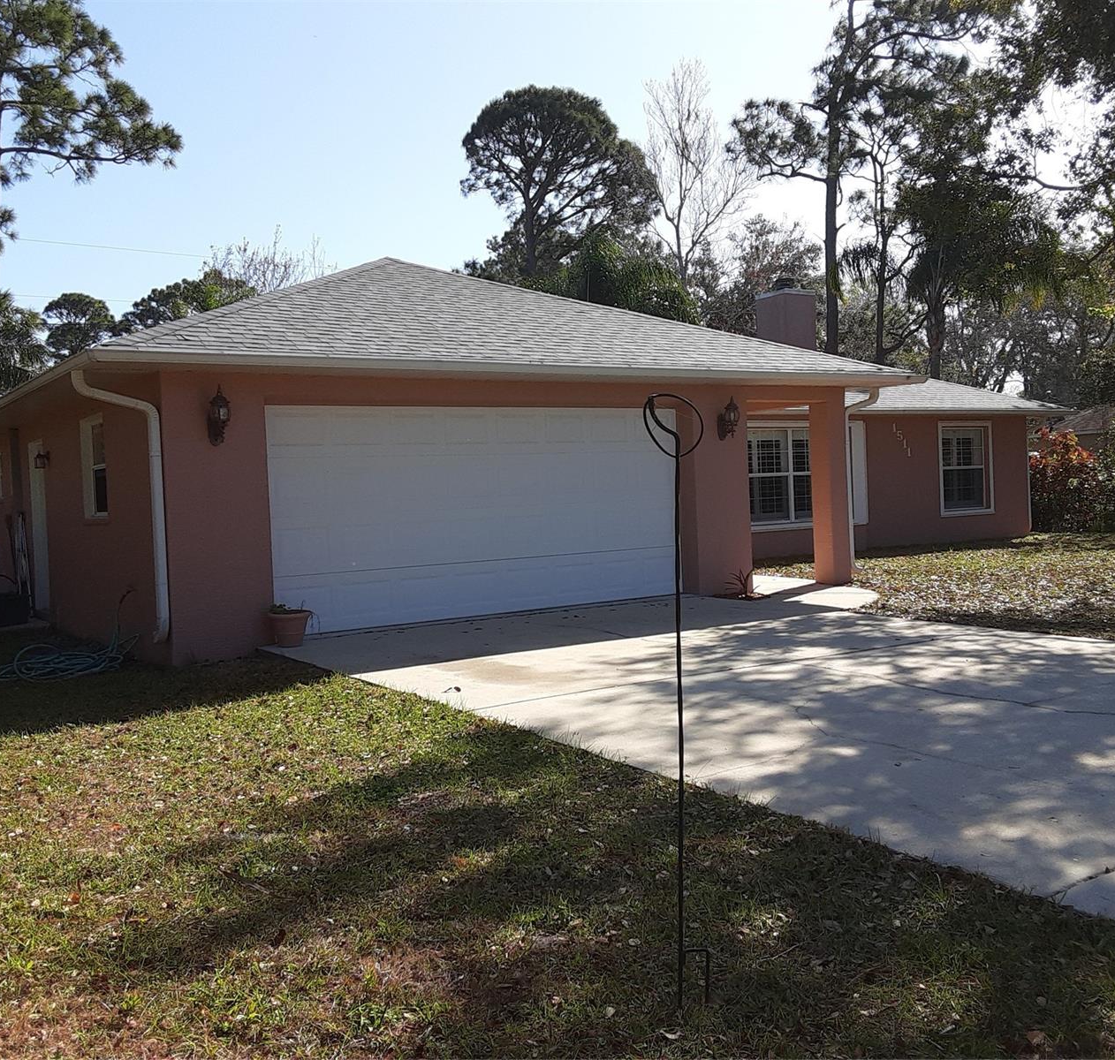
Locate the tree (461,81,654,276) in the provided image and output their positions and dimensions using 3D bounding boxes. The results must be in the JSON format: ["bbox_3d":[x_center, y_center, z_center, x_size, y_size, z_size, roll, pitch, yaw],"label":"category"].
[{"bbox_3d":[0.117,-8.820,43.314,7.700,17.057,7.700,-2,2,0],"label":"tree"}]

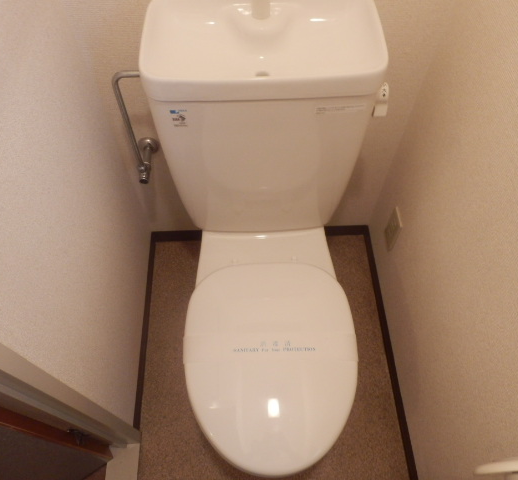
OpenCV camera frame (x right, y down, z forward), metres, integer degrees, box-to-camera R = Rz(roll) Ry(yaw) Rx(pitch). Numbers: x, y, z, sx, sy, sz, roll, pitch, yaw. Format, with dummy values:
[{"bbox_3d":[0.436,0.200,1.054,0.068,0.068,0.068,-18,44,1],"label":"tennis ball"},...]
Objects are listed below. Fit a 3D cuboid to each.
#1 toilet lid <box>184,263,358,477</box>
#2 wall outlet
[{"bbox_3d":[0.023,0.245,0.912,0.360,0.050,0.430,-2,60,-2],"label":"toilet lid"},{"bbox_3d":[0.369,-0.027,1.207,0.012,0.122,0.069,-2,60,-2],"label":"wall outlet"}]

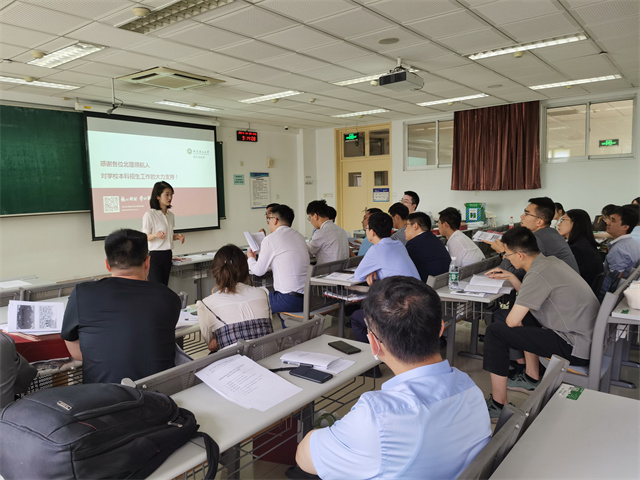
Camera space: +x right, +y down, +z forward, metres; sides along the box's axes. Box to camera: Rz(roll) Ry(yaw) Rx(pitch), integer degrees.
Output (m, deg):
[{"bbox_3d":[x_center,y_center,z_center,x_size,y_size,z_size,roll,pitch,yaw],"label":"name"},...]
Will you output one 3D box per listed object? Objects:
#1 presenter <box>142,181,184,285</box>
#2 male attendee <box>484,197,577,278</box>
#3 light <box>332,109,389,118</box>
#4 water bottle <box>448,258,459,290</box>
[{"bbox_3d":[-1.451,0.268,4.706,0.360,1.650,0.430,2,7,34],"label":"presenter"},{"bbox_3d":[1.611,0.380,3.596,0.780,1.360,0.520,3,7,38],"label":"male attendee"},{"bbox_3d":[0.757,-2.353,9.284,1.200,0.080,0.300,3,7,38],"label":"light"},{"bbox_3d":[0.929,0.230,3.462,0.066,0.225,0.066,3,7,38],"label":"water bottle"}]

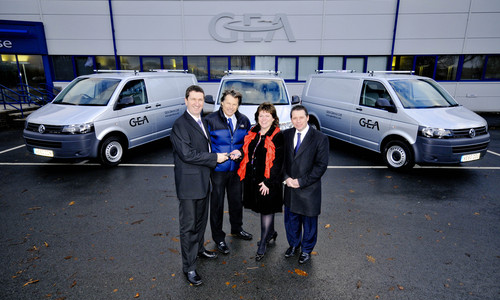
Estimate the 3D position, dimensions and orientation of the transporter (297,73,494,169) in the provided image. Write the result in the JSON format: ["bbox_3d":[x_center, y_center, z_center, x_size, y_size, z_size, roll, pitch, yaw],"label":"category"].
[{"bbox_3d":[3.354,-0.998,7.623,2.000,2.060,4.890,-5,16,-20],"label":"transporter"}]

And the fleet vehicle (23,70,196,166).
[{"bbox_3d":[-3.264,-1.084,7.877,2.000,2.060,4.890,5,16,19],"label":"fleet vehicle"}]

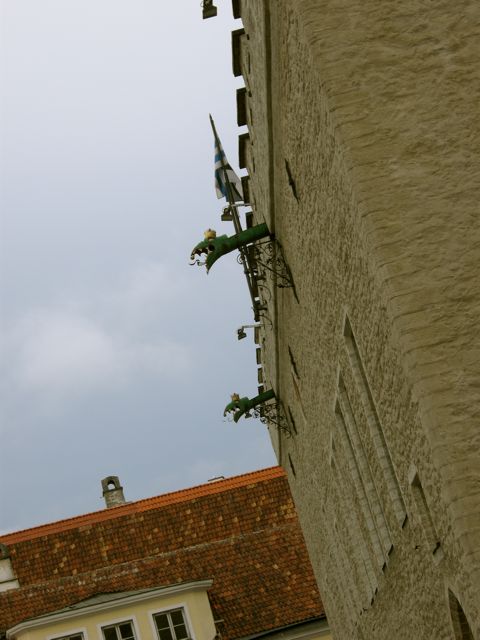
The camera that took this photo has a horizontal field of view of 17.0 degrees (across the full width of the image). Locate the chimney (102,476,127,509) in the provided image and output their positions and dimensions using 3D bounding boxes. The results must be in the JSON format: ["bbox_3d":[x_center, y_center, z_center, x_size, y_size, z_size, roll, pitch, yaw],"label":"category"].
[{"bbox_3d":[-6.130,8.433,78.500,0.950,1.500,0.930,-14,-16,-2],"label":"chimney"}]

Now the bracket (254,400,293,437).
[{"bbox_3d":[0.956,2.857,45.500,0.820,0.950,0.180,-14,-16,-2],"label":"bracket"}]

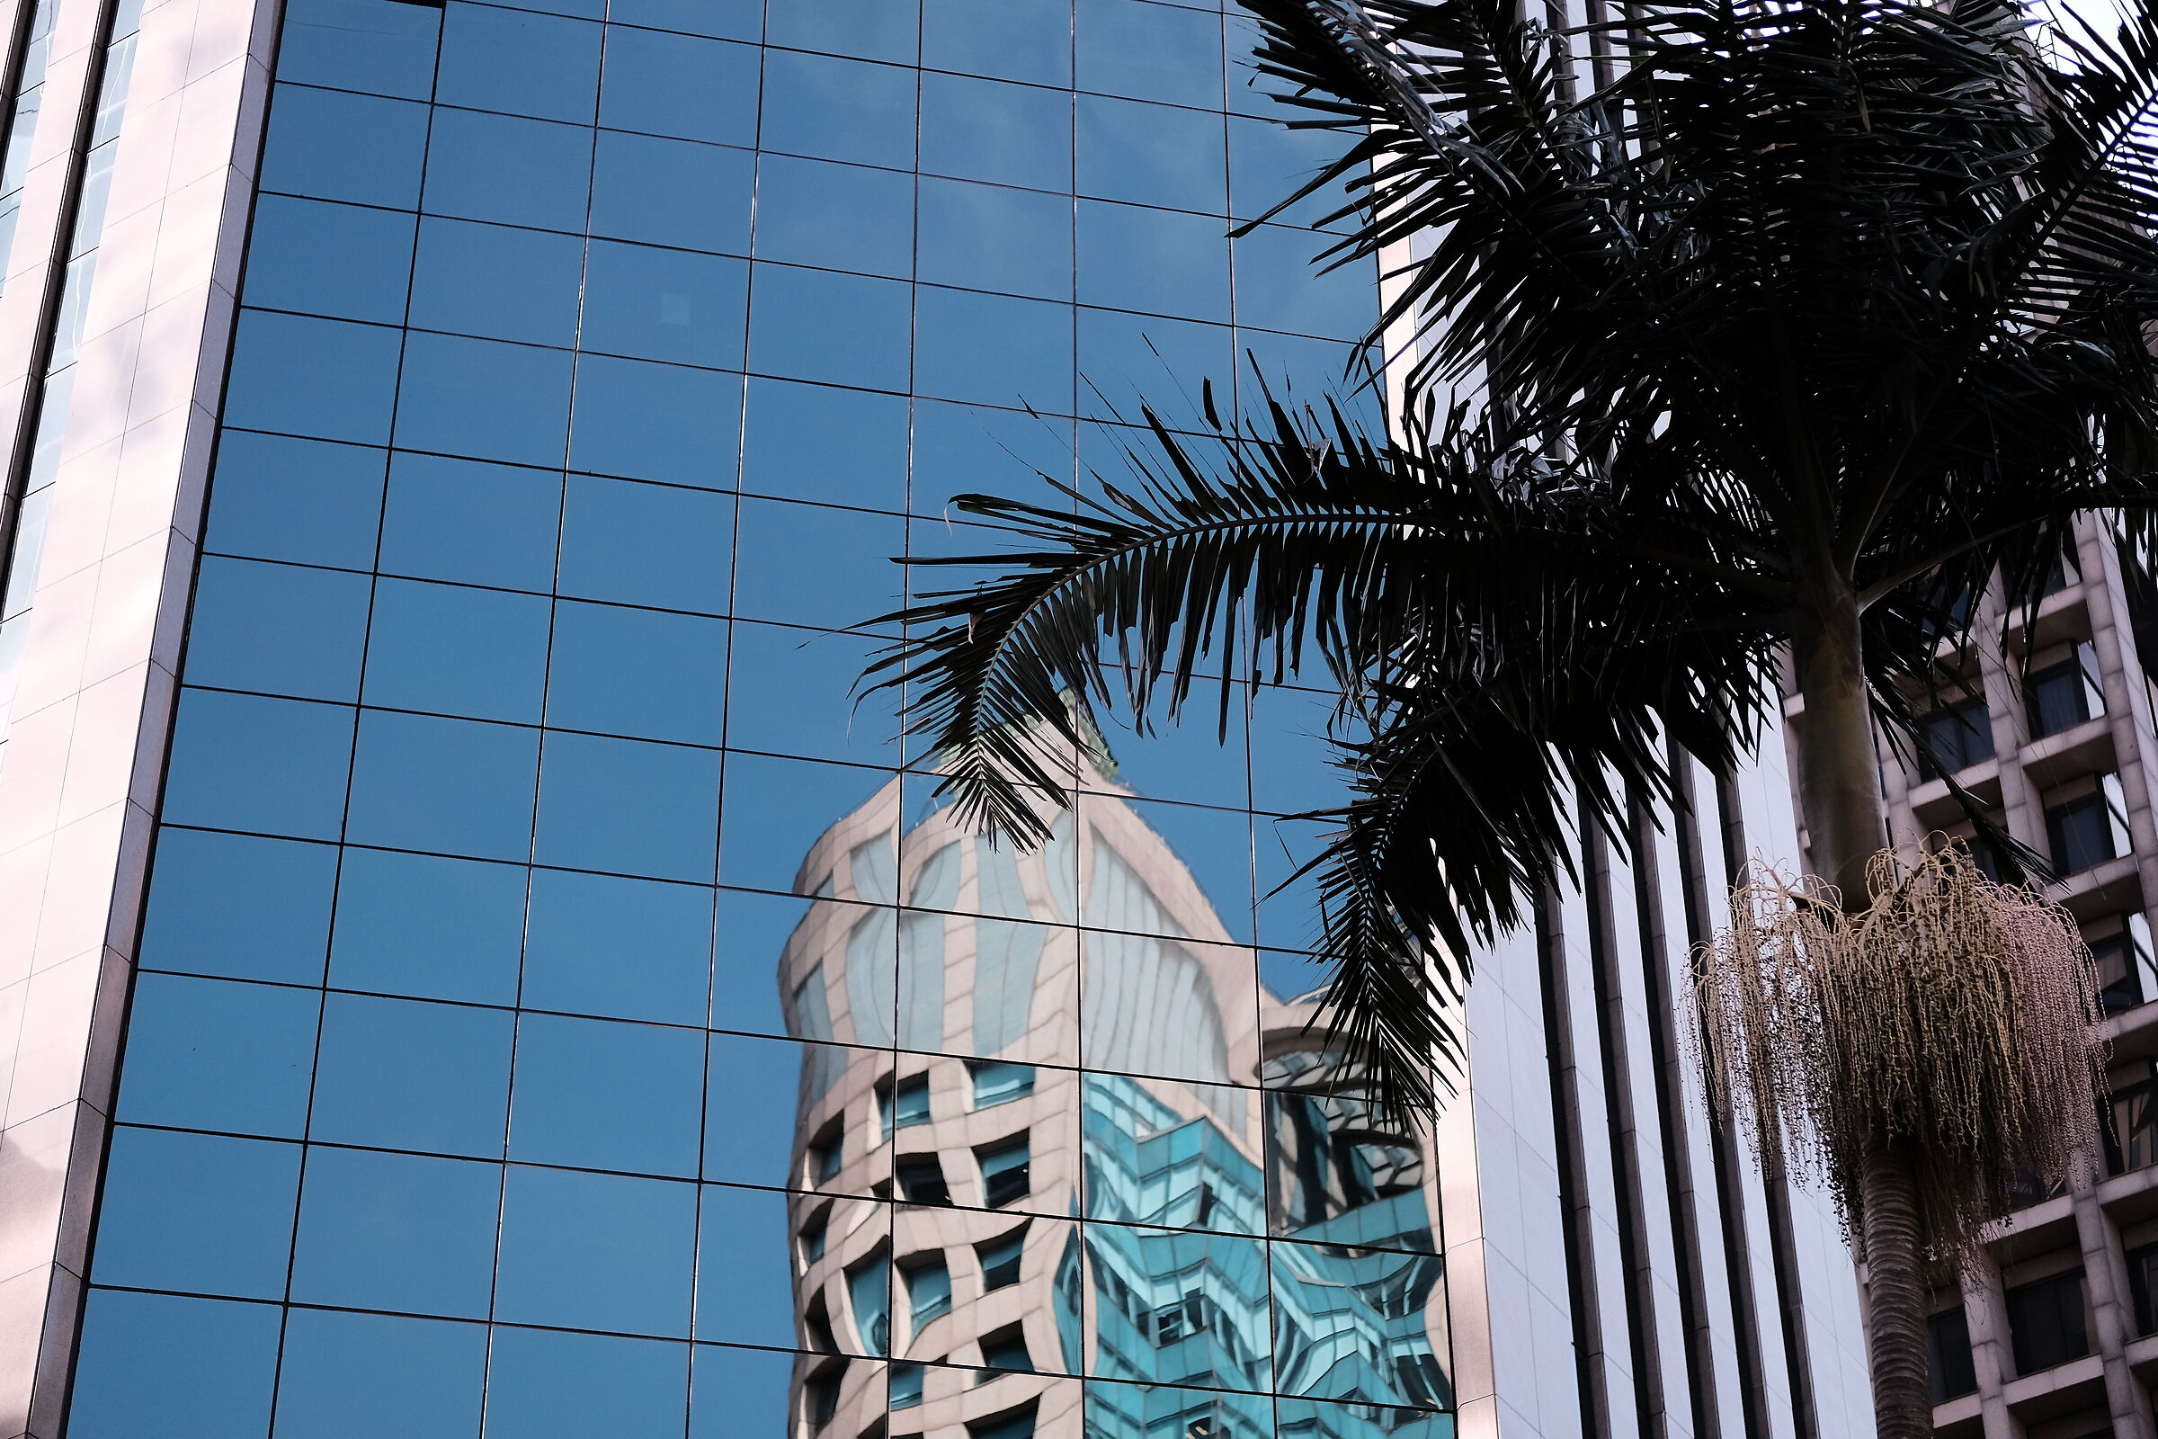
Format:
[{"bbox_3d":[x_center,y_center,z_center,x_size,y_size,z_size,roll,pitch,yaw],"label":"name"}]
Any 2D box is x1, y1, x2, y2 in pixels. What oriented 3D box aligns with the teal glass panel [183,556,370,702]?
[{"bbox_3d":[-6.028,-0.668,33.954,1.265,1.260,0.060,7,-39,-9],"label":"teal glass panel"}]

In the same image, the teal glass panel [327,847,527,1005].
[{"bbox_3d":[-4.451,1.414,30.789,1.280,1.211,0.050,7,-39,-9],"label":"teal glass panel"}]

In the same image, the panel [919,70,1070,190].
[{"bbox_3d":[-0.728,-5.061,38.845,1.337,1.260,0.060,7,-39,-9],"label":"panel"}]

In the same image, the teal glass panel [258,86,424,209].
[{"bbox_3d":[-6.056,-4.705,37.175,1.265,1.260,0.060,7,-39,-9],"label":"teal glass panel"}]

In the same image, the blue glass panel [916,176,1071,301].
[{"bbox_3d":[-0.672,-3.858,36.035,1.280,1.211,0.050,7,-39,-9],"label":"blue glass panel"}]

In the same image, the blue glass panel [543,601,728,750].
[{"bbox_3d":[-3.191,-0.343,32.538,1.280,1.211,0.050,7,-39,-9],"label":"blue glass panel"}]

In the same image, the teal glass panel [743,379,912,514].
[{"bbox_3d":[-2.157,-2.350,38.304,1.428,1.349,0.050,7,-39,-9],"label":"teal glass panel"}]

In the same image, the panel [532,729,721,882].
[{"bbox_3d":[-3.555,0.684,35.506,1.428,1.349,0.050,7,-39,-9],"label":"panel"}]

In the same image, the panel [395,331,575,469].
[{"bbox_3d":[-4.480,-2.414,33.874,1.280,1.211,0.050,7,-39,-9],"label":"panel"}]

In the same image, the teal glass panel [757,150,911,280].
[{"bbox_3d":[-2.173,-4.487,40.019,1.428,1.349,0.050,7,-39,-9],"label":"teal glass panel"}]

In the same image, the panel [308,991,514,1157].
[{"bbox_3d":[-4.443,2.371,30.017,1.280,1.211,0.050,7,-39,-9],"label":"panel"}]

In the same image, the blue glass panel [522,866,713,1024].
[{"bbox_3d":[-3.547,1.752,34.649,1.428,1.349,0.050,7,-39,-9],"label":"blue glass panel"}]

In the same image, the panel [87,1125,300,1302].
[{"bbox_3d":[-6.000,3.368,30.733,1.265,1.260,0.060,7,-39,-9],"label":"panel"}]

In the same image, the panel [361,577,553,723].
[{"bbox_3d":[-4.465,-0.500,32.332,1.280,1.211,0.050,7,-39,-9],"label":"panel"}]

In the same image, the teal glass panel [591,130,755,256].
[{"bbox_3d":[-3.220,-4.171,35.623,1.280,1.211,0.050,7,-39,-9],"label":"teal glass panel"}]

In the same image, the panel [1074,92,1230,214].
[{"bbox_3d":[0.615,-4.897,39.062,1.337,1.260,0.060,7,-39,-9],"label":"panel"}]

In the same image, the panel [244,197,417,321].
[{"bbox_3d":[-5.761,-3.527,34.440,1.280,1.211,0.050,7,-39,-9],"label":"panel"}]

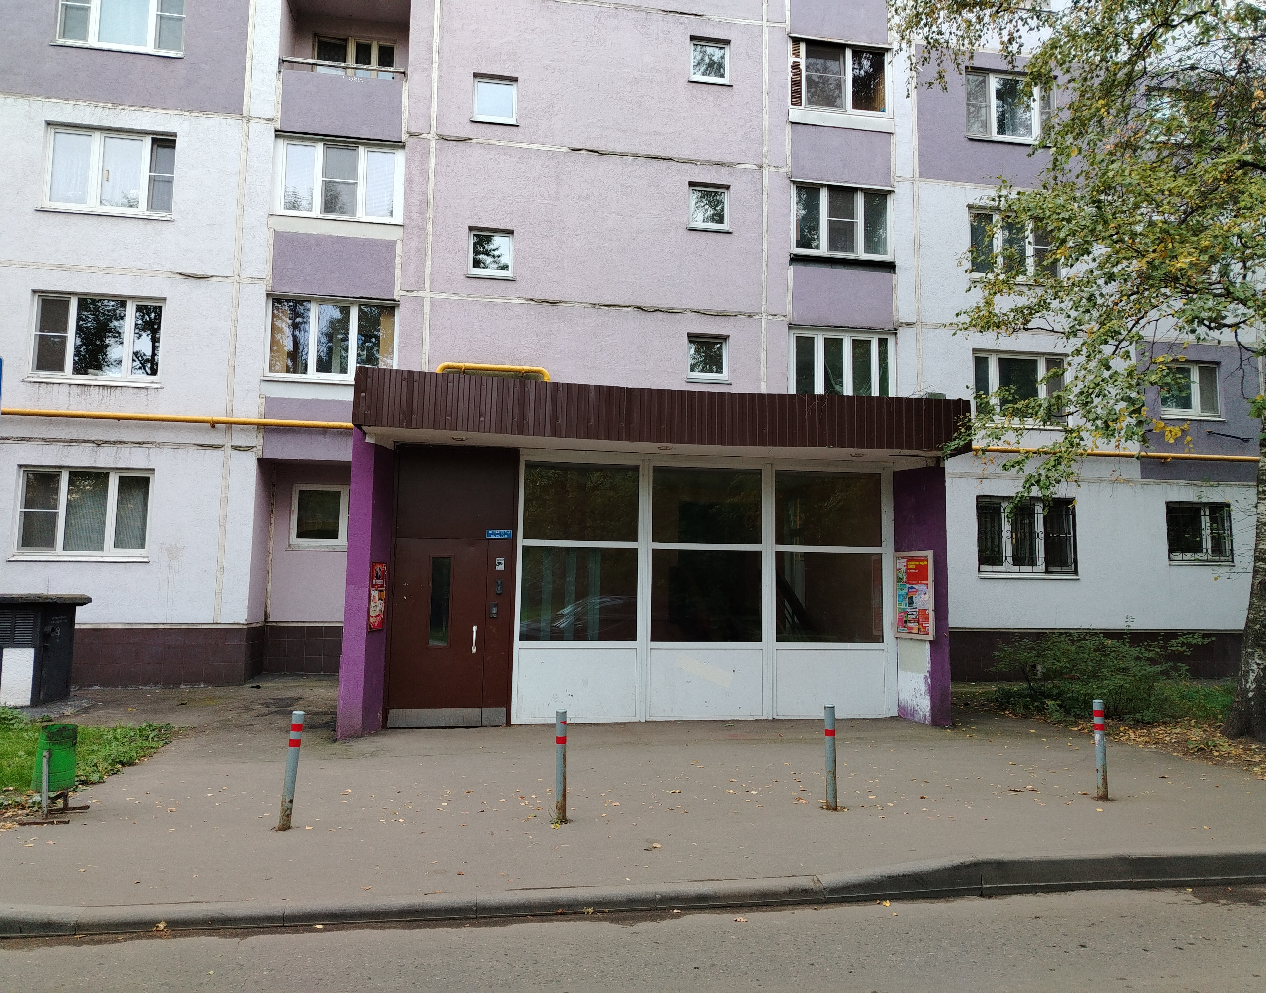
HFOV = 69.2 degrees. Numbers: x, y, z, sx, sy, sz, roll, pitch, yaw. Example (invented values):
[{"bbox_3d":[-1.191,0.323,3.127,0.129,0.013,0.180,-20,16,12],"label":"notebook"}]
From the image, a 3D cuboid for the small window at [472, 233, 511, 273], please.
[{"bbox_3d":[-2.464,-4.255,16.036,0.695,0.692,0.110,2,-6,-10],"label":"small window"}]

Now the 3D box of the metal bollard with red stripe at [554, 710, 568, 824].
[{"bbox_3d":[-0.501,1.892,6.454,0.076,0.752,0.076,1,-6,-10],"label":"metal bollard with red stripe"}]

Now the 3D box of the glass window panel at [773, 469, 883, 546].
[{"bbox_3d":[2.413,0.156,11.307,1.363,0.912,0.050,2,-6,-9],"label":"glass window panel"}]

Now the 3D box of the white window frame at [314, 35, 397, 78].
[{"bbox_3d":[-5.191,-7.822,17.054,1.480,1.400,0.120,2,-6,-9],"label":"white window frame"}]

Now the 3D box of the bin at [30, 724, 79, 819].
[{"bbox_3d":[-4.089,1.939,6.516,0.350,0.599,0.400,2,-6,-10],"label":"bin"}]

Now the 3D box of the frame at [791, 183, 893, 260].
[{"bbox_3d":[3.915,-5.119,17.165,1.982,1.353,0.120,2,-6,-9],"label":"frame"}]

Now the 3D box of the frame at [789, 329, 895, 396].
[{"bbox_3d":[3.818,-2.360,16.777,2.067,1.388,0.150,2,-6,-10],"label":"frame"}]

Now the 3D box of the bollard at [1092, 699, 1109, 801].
[{"bbox_3d":[3.597,1.940,7.063,0.076,0.747,0.076,1,-6,-10],"label":"bollard"}]

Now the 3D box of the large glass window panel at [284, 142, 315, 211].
[{"bbox_3d":[-5.650,-5.411,15.580,0.482,1.162,0.050,2,-6,-9],"label":"large glass window panel"}]

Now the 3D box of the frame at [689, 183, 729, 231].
[{"bbox_3d":[1.405,-5.285,16.801,0.783,0.860,0.120,2,-6,-9],"label":"frame"}]

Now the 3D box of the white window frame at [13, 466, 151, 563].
[{"bbox_3d":[-8.671,0.275,14.509,1.956,1.423,0.170,2,-6,-10],"label":"white window frame"}]

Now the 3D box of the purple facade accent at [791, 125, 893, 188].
[{"bbox_3d":[3.889,-6.344,17.185,1.969,1.074,0.150,2,-6,-10],"label":"purple facade accent"}]

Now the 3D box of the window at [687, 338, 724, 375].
[{"bbox_3d":[1.311,-2.490,16.445,0.685,0.664,0.120,2,-5,-10],"label":"window"}]

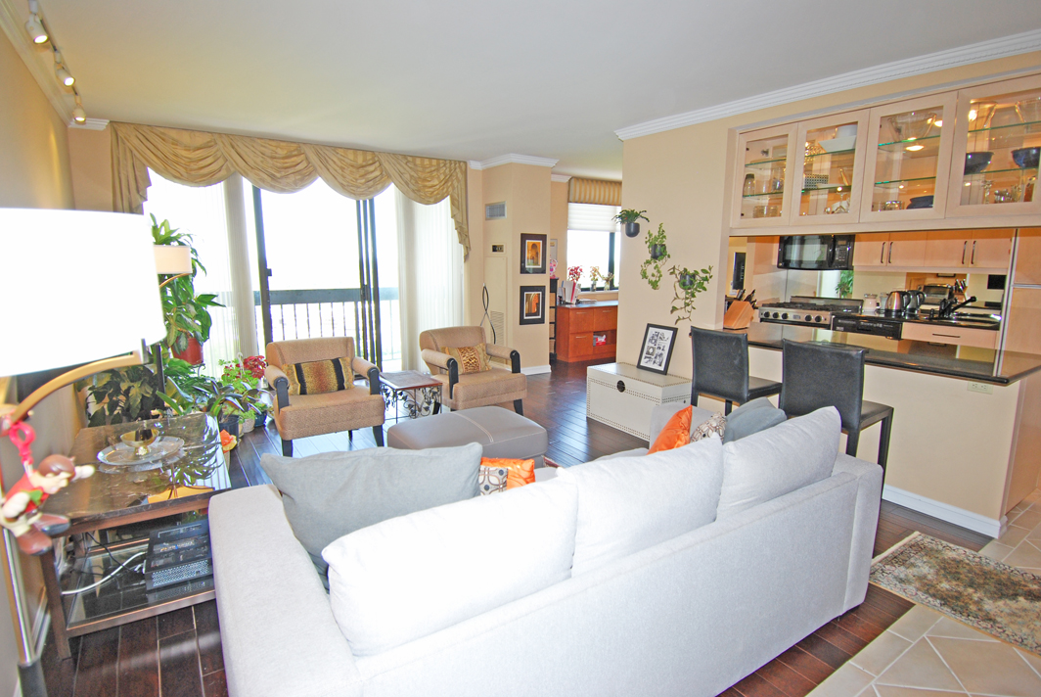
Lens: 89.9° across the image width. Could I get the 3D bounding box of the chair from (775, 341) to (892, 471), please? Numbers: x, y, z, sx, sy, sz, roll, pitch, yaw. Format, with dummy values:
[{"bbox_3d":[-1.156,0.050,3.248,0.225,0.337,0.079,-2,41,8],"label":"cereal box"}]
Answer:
[{"bbox_3d":[1.886,0.457,3.139,0.510,1.010,0.430,-7,13,-34],"label":"chair"}]

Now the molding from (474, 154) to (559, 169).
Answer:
[{"bbox_3d":[-0.034,-2.193,6.258,0.721,0.084,0.701,-7,13,-34],"label":"molding"}]

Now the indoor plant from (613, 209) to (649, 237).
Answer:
[{"bbox_3d":[1.005,-1.139,4.757,0.230,0.260,0.280,-7,13,-34],"label":"indoor plant"}]

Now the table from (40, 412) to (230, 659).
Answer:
[{"bbox_3d":[-1.863,0.791,2.624,0.630,0.535,1.310,-7,13,-34],"label":"table"}]

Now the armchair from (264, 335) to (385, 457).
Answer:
[{"bbox_3d":[-1.525,0.393,4.060,0.720,0.800,0.780,-6,12,-30],"label":"armchair"}]

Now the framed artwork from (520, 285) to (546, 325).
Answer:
[{"bbox_3d":[0.166,-0.537,6.448,0.405,0.485,0.030,-7,13,-34],"label":"framed artwork"}]

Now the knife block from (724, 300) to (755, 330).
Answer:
[{"bbox_3d":[1.797,-0.291,4.297,0.255,0.235,0.125,-6,12,-31],"label":"knife block"}]

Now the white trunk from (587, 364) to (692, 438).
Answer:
[{"bbox_3d":[1.020,0.455,4.590,0.400,0.490,0.870,-7,13,-34],"label":"white trunk"}]

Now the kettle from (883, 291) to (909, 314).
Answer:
[{"bbox_3d":[3.648,-0.426,5.040,0.160,0.250,0.220,-7,13,-34],"label":"kettle"}]

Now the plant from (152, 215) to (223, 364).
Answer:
[{"bbox_3d":[-2.900,-0.473,4.451,0.620,1.270,0.580,-7,13,-34],"label":"plant"}]

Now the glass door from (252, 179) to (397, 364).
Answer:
[{"bbox_3d":[-2.115,-0.681,5.811,1.450,2.280,0.100,-7,13,-34],"label":"glass door"}]

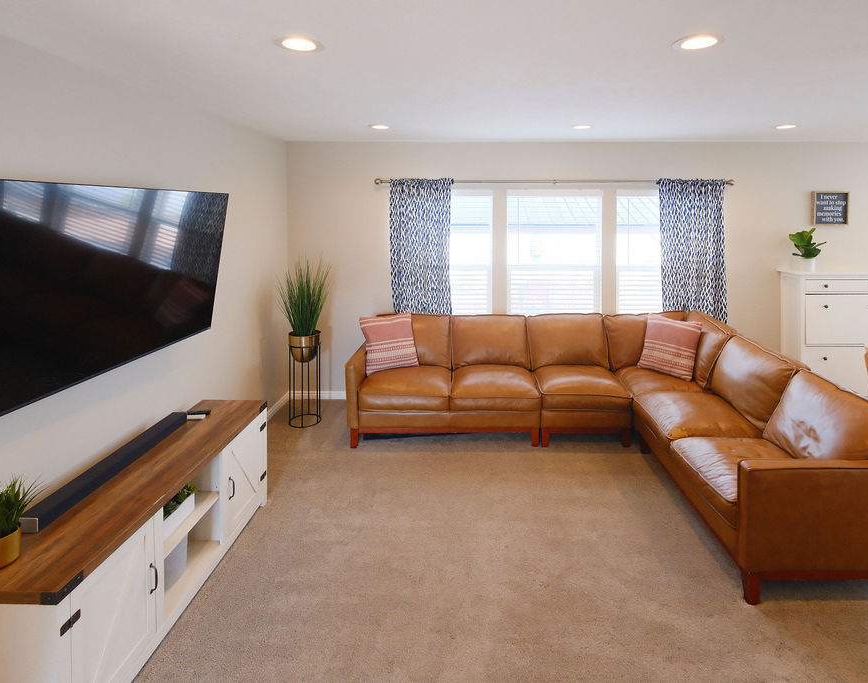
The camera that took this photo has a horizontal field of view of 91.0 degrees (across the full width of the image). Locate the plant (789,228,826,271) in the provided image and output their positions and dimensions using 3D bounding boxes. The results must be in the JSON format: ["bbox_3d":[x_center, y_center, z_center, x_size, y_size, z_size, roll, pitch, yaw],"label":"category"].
[{"bbox_3d":[3.380,-0.825,3.860,0.280,0.370,0.260,0,7,2],"label":"plant"}]

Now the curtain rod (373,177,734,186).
[{"bbox_3d":[1.105,-1.477,3.940,3.310,0.070,0.080,0,7,2],"label":"curtain rod"}]

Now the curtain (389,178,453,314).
[{"bbox_3d":[-0.125,-0.570,3.950,0.580,1.880,0.110,0,7,2],"label":"curtain"}]

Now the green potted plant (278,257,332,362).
[{"bbox_3d":[-1.090,-0.270,3.600,0.430,0.890,0.390,0,7,2],"label":"green potted plant"}]

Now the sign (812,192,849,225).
[{"bbox_3d":[3.708,-1.240,3.985,0.315,0.305,0.040,0,7,2],"label":"sign"}]

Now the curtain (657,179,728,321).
[{"bbox_3d":[2.393,-0.560,3.950,0.610,1.860,0.110,0,7,2],"label":"curtain"}]

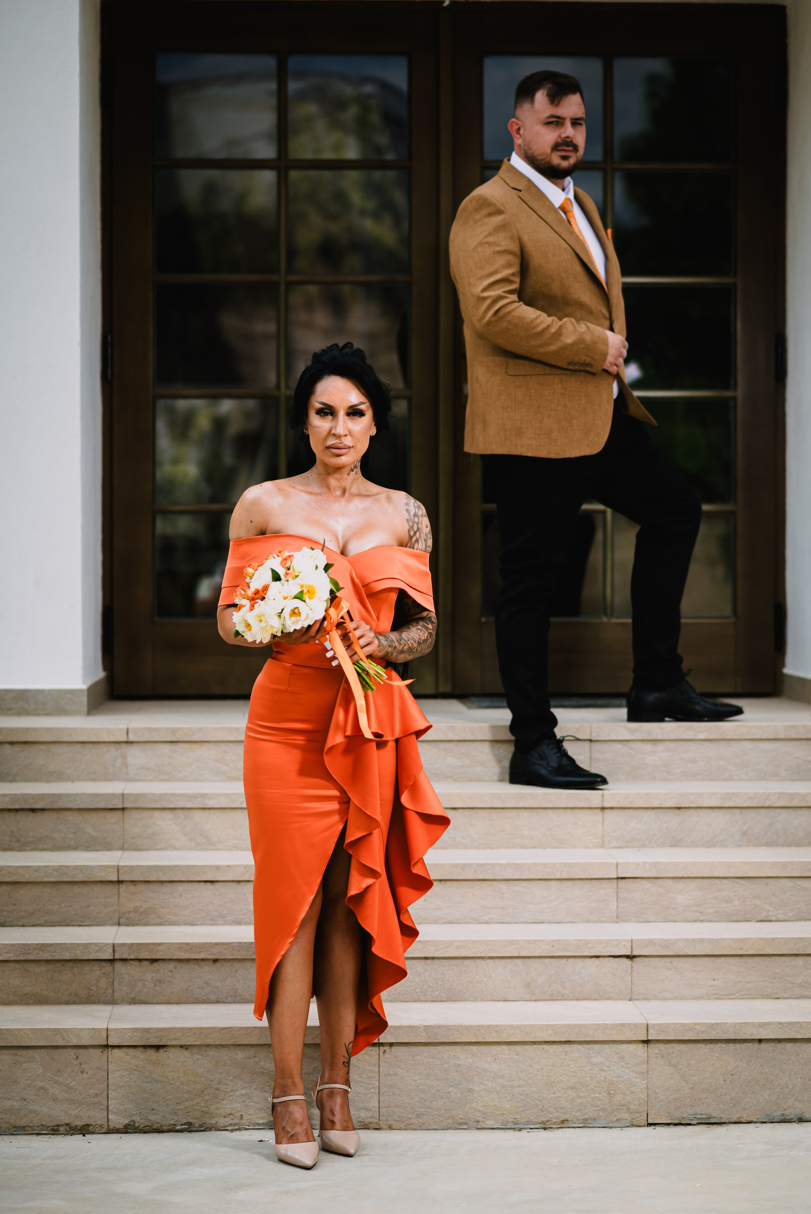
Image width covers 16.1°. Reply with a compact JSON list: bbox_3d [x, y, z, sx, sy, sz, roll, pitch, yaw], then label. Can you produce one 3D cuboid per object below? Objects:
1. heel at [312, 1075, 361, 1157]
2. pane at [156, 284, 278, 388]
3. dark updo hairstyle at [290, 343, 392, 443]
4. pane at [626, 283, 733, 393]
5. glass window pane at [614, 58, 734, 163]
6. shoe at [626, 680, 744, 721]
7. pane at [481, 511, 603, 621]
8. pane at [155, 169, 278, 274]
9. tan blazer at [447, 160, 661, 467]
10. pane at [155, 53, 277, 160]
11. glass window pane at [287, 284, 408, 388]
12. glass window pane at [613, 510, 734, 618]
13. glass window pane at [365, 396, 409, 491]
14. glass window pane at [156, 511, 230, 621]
[{"bbox_3d":[-0.145,1.098,6.196,0.077,0.136,0.230,0,1,-17],"label":"heel"},{"bbox_3d":[-0.578,-0.832,8.798,0.371,0.320,0.020,0,1,-3],"label":"pane"},{"bbox_3d":[-0.139,-0.462,6.188,0.215,0.215,0.230,0,1,-3],"label":"dark updo hairstyle"},{"bbox_3d":[0.844,-0.846,9.025,0.378,0.334,0.020,0,1,-3],"label":"pane"},{"bbox_3d":[0.843,-1.561,9.013,0.378,0.327,0.020,0,1,-3],"label":"glass window pane"},{"bbox_3d":[0.746,0.249,7.629,0.302,0.112,0.105,0,1,-5],"label":"shoe"},{"bbox_3d":[0.425,-0.132,8.867,0.380,0.330,0.020,0,1,-3],"label":"pane"},{"bbox_3d":[-0.579,-1.182,8.791,0.374,0.320,0.020,0,1,-3],"label":"pane"},{"bbox_3d":[0.372,-0.768,7.432,0.400,0.760,0.550,1,1,35],"label":"tan blazer"},{"bbox_3d":[-0.591,-1.560,8.938,0.380,0.330,0.020,0,1,-3],"label":"pane"},{"bbox_3d":[-0.180,-0.847,8.971,0.380,0.326,0.020,0,1,-3],"label":"glass window pane"},{"bbox_3d":[0.845,-0.133,9.036,0.379,0.334,0.020,0,1,-3],"label":"glass window pane"},{"bbox_3d":[-0.178,-0.487,8.976,0.383,0.341,0.020,0,1,-3],"label":"glass window pane"},{"bbox_3d":[-0.582,-0.127,8.812,0.378,0.330,0.020,0,1,-3],"label":"glass window pane"}]

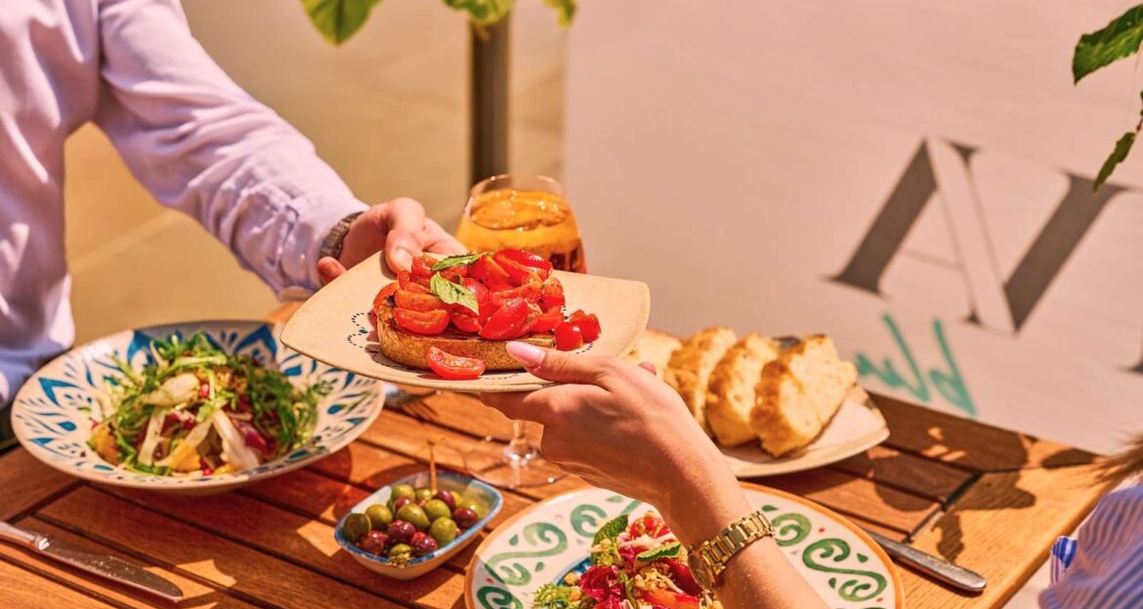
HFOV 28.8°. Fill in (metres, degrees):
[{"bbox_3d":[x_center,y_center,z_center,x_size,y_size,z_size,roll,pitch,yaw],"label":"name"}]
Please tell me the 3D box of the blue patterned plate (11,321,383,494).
[{"bbox_3d":[-0.278,0.090,1.676,0.275,0.047,0.275,0,24,0],"label":"blue patterned plate"}]

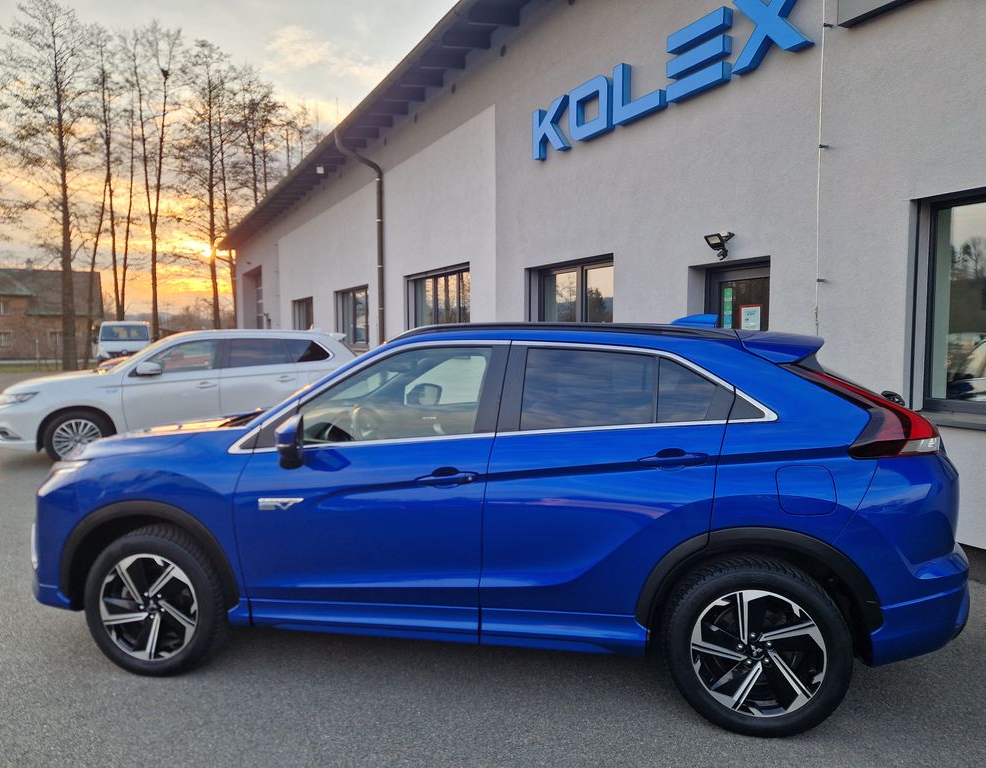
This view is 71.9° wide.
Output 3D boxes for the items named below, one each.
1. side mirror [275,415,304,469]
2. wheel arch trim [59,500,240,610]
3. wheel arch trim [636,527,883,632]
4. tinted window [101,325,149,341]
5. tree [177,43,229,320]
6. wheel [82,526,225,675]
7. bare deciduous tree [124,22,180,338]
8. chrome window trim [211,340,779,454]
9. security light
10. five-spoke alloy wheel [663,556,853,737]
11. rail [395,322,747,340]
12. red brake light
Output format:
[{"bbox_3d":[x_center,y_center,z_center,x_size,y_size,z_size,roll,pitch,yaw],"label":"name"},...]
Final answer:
[{"bbox_3d":[-0.849,0.247,2.871,0.150,0.220,0.220,0,3,2],"label":"side mirror"},{"bbox_3d":[-1.586,0.801,3.160,0.950,0.550,0.140,0,4,11],"label":"wheel arch trim"},{"bbox_3d":[1.030,0.767,2.664,0.920,0.430,0.090,1,3,10],"label":"wheel arch trim"},{"bbox_3d":[-13.673,-1.878,25.300,1.620,0.600,0.350,-2,4,-28],"label":"tinted window"},{"bbox_3d":[-19.968,-12.129,46.366,3.500,21.940,3.500,-2,4,-23],"label":"tree"},{"bbox_3d":[-1.574,1.027,3.242,0.690,0.690,0.230,0,4,10],"label":"wheel"},{"bbox_3d":[-19.697,-10.742,39.398,3.460,19.750,3.460,-2,4,-26],"label":"bare deciduous tree"},{"bbox_3d":[-0.033,0.060,2.965,2.360,0.520,0.240,1,3,10],"label":"chrome window trim"},{"bbox_3d":[2.015,-1.226,5.963,0.270,0.240,0.180,-2,4,-29],"label":"security light"},{"bbox_3d":[1.051,1.046,2.744,0.690,0.690,0.230,0,4,11],"label":"five-spoke alloy wheel"},{"bbox_3d":[0.283,-0.237,3.037,1.560,0.080,0.085,1,3,10],"label":"rail"},{"bbox_3d":[1.488,0.122,2.653,0.500,0.350,0.280,0,4,11],"label":"red brake light"}]

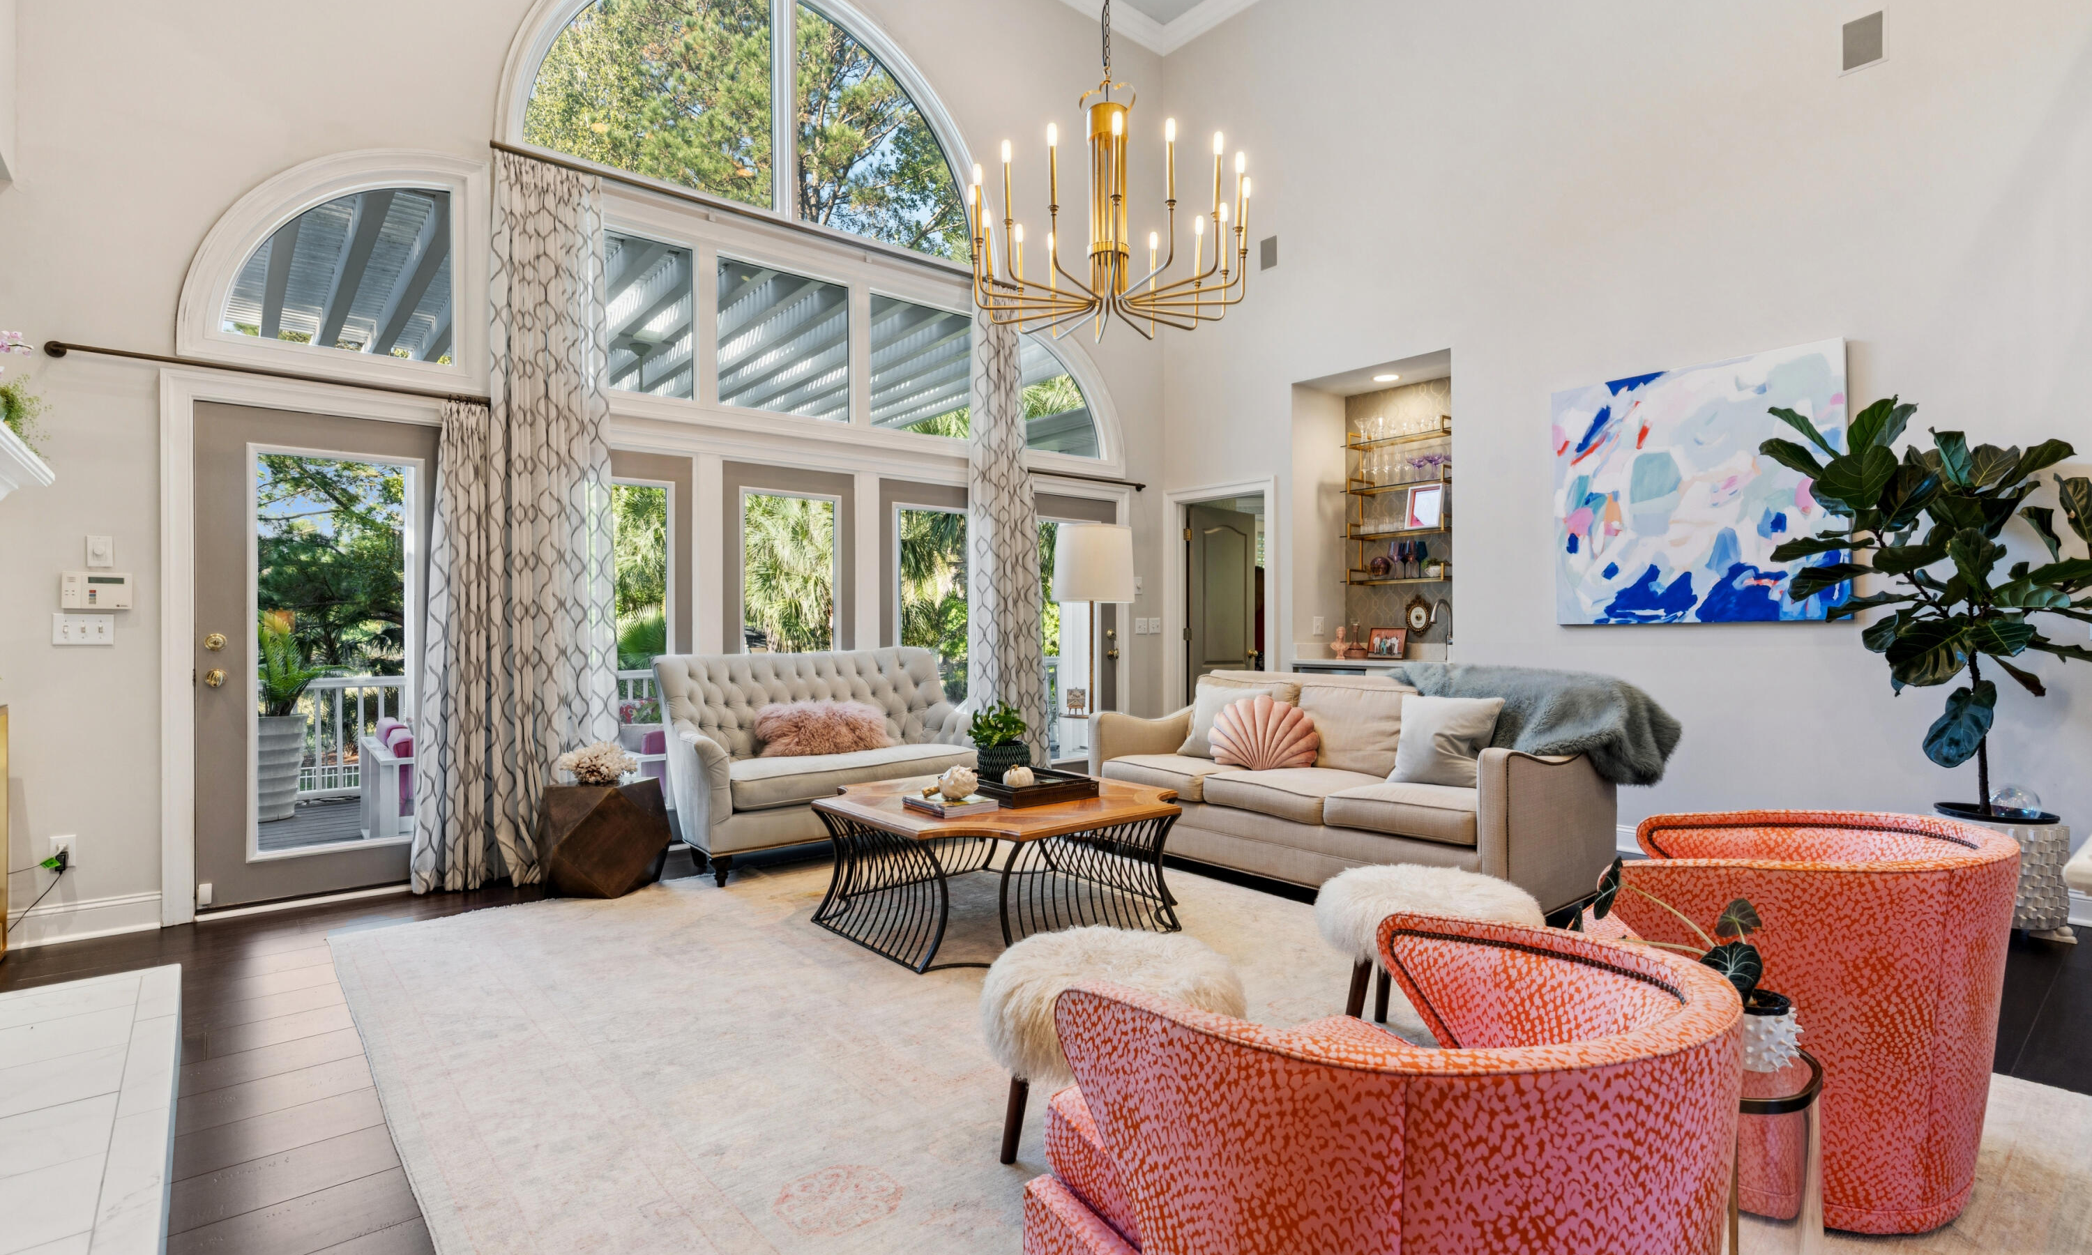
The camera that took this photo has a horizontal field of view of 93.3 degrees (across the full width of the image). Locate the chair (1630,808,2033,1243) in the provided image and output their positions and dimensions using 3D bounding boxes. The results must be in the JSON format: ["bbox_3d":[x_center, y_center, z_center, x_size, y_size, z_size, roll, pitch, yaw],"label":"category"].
[{"bbox_3d":[1.620,0.780,2.205,0.810,0.710,0.750,0,0,36],"label":"chair"}]

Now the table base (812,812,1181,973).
[{"bbox_3d":[-0.190,0.927,3.929,1.210,0.415,1.250,0,0,-40],"label":"table base"}]

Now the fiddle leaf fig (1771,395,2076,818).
[{"bbox_3d":[3.386,-0.067,3.817,0.800,1.570,0.970,0,0,-40],"label":"fiddle leaf fig"}]

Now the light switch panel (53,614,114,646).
[{"bbox_3d":[-3.557,0.009,3.652,0.162,0.115,0.012,0,0,-40],"label":"light switch panel"}]

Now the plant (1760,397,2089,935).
[{"bbox_3d":[3.464,0.135,3.724,0.950,2.000,1.200,0,0,-40],"label":"plant"}]

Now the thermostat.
[{"bbox_3d":[-3.528,-0.134,3.675,0.190,0.133,0.035,0,0,-40],"label":"thermostat"}]

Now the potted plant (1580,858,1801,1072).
[{"bbox_3d":[1.084,0.558,1.660,0.340,0.330,0.260,0,0,6],"label":"potted plant"}]

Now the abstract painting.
[{"bbox_3d":[3.088,-0.634,4.750,0.040,1.220,1.220,0,0,-40],"label":"abstract painting"}]

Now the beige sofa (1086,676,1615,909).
[{"bbox_3d":[1.252,0.690,4.422,0.960,0.890,2.040,0,0,-41],"label":"beige sofa"}]

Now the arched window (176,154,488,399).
[{"bbox_3d":[-2.946,-1.605,4.162,1.070,1.080,0.100,0,0,-40],"label":"arched window"}]

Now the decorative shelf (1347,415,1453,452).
[{"bbox_3d":[2.350,-1.245,6.451,0.270,0.110,0.760,0,0,-40],"label":"decorative shelf"}]

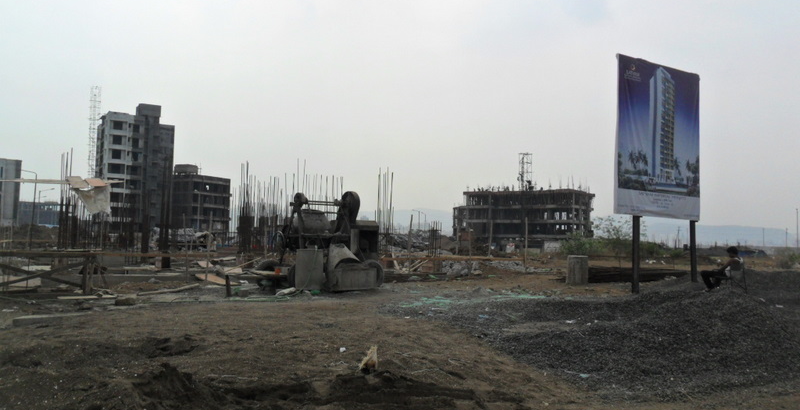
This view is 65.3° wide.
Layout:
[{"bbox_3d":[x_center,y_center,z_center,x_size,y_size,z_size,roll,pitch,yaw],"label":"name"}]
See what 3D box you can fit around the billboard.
[{"bbox_3d":[8.315,-2.046,19.991,3.920,4.910,0.130,3,-4,-30],"label":"billboard"}]

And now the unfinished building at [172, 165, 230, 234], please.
[{"bbox_3d":[-50.798,-1.042,157.941,10.500,16.800,11.000,0,-4,34],"label":"unfinished building"}]

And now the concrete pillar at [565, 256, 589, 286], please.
[{"bbox_3d":[6.286,2.320,22.100,0.740,1.050,0.720,1,-3,16],"label":"concrete pillar"}]

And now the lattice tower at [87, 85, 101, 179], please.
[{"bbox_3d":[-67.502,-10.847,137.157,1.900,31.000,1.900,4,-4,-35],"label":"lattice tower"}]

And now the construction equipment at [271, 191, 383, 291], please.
[{"bbox_3d":[-2.126,1.070,18.300,3.100,2.800,2.200,2,-3,-12],"label":"construction equipment"}]

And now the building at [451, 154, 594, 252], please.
[{"bbox_3d":[27.223,-0.126,135.726,26.500,19.500,14.000,0,-4,34],"label":"building"}]

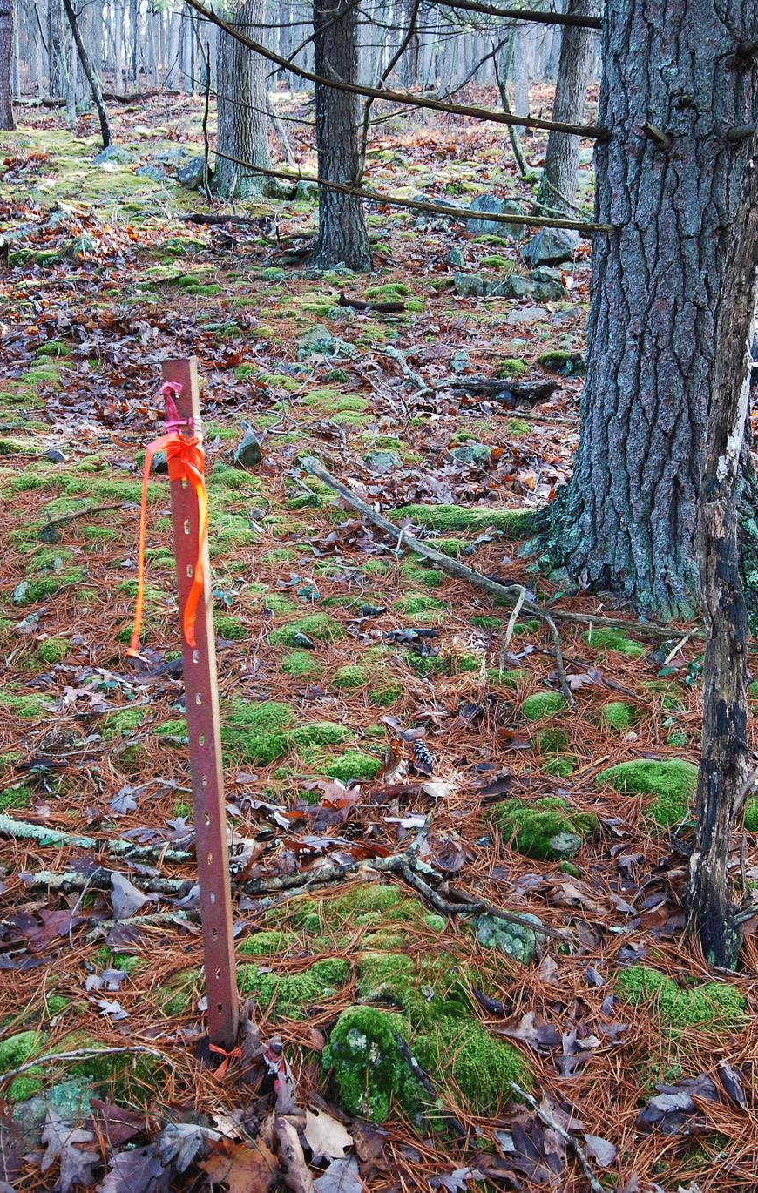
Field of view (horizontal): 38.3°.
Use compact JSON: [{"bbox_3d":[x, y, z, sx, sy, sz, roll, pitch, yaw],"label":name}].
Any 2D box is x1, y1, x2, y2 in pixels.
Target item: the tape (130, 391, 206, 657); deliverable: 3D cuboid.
[{"bbox_3d":[-0.344,-0.124,1.785,0.125,0.445,0.065,2,11,10],"label":"tape"}]

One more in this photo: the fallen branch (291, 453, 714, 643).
[{"bbox_3d":[0.211,-0.192,3.685,0.288,0.090,1.921,-23,35,-33],"label":"fallen branch"}]

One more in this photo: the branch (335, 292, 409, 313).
[{"bbox_3d":[-0.049,-1.807,6.785,0.450,0.075,0.081,10,31,23],"label":"branch"}]

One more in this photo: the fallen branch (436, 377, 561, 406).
[{"bbox_3d":[0.561,-1.000,5.173,0.562,0.110,0.165,4,29,19],"label":"fallen branch"}]

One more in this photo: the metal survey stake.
[{"bbox_3d":[-0.299,0.213,1.873,0.052,1.210,0.038,0,12,10],"label":"metal survey stake"}]

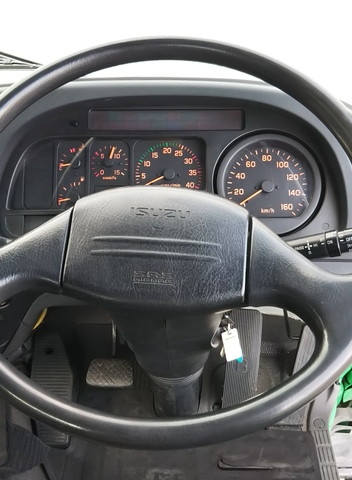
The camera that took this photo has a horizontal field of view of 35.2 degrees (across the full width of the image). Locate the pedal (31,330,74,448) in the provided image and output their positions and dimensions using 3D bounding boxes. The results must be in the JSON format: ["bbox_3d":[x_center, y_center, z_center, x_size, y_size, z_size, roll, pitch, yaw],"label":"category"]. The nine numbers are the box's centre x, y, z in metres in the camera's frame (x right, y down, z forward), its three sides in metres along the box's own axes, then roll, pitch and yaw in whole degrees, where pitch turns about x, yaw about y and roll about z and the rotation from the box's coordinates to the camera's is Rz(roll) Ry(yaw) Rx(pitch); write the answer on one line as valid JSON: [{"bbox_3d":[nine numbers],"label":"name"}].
[{"bbox_3d":[-0.236,0.282,1.060,0.077,0.035,0.215,-3,81,0],"label":"pedal"}]

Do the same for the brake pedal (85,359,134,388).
[{"bbox_3d":[-0.119,0.243,1.010,0.085,0.054,0.025,0,-2,0],"label":"brake pedal"}]

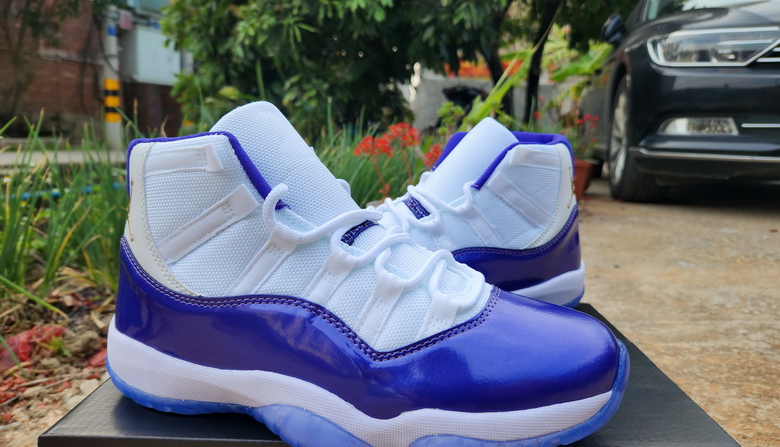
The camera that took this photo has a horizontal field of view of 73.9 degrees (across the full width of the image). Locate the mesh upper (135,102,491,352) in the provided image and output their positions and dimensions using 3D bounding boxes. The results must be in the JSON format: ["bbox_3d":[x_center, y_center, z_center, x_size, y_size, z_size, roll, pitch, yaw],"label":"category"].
[{"bbox_3d":[-0.046,-0.006,0.283,0.204,0.119,0.090,3,10,14],"label":"mesh upper"}]

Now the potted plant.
[{"bbox_3d":[0.925,-0.344,2.600,0.250,0.450,0.240,1,9,2],"label":"potted plant"}]

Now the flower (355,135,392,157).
[{"bbox_3d":[-0.040,-0.186,1.250,0.090,0.055,0.085,1,9,2],"label":"flower"}]

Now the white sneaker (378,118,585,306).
[{"bbox_3d":[0.031,-0.001,0.416,0.297,0.172,0.105,-3,10,-20],"label":"white sneaker"}]

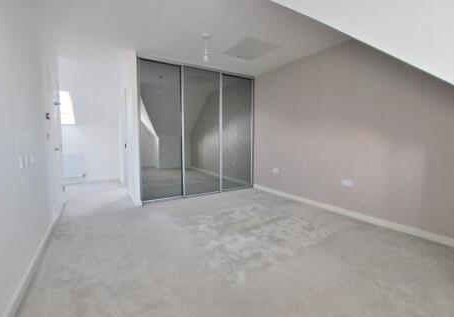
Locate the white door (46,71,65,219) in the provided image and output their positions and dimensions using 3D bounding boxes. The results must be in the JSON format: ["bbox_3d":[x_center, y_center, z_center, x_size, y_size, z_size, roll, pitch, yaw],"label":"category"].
[{"bbox_3d":[-2.507,-0.172,2.909,0.050,1.985,0.780,-3,5,-33],"label":"white door"}]

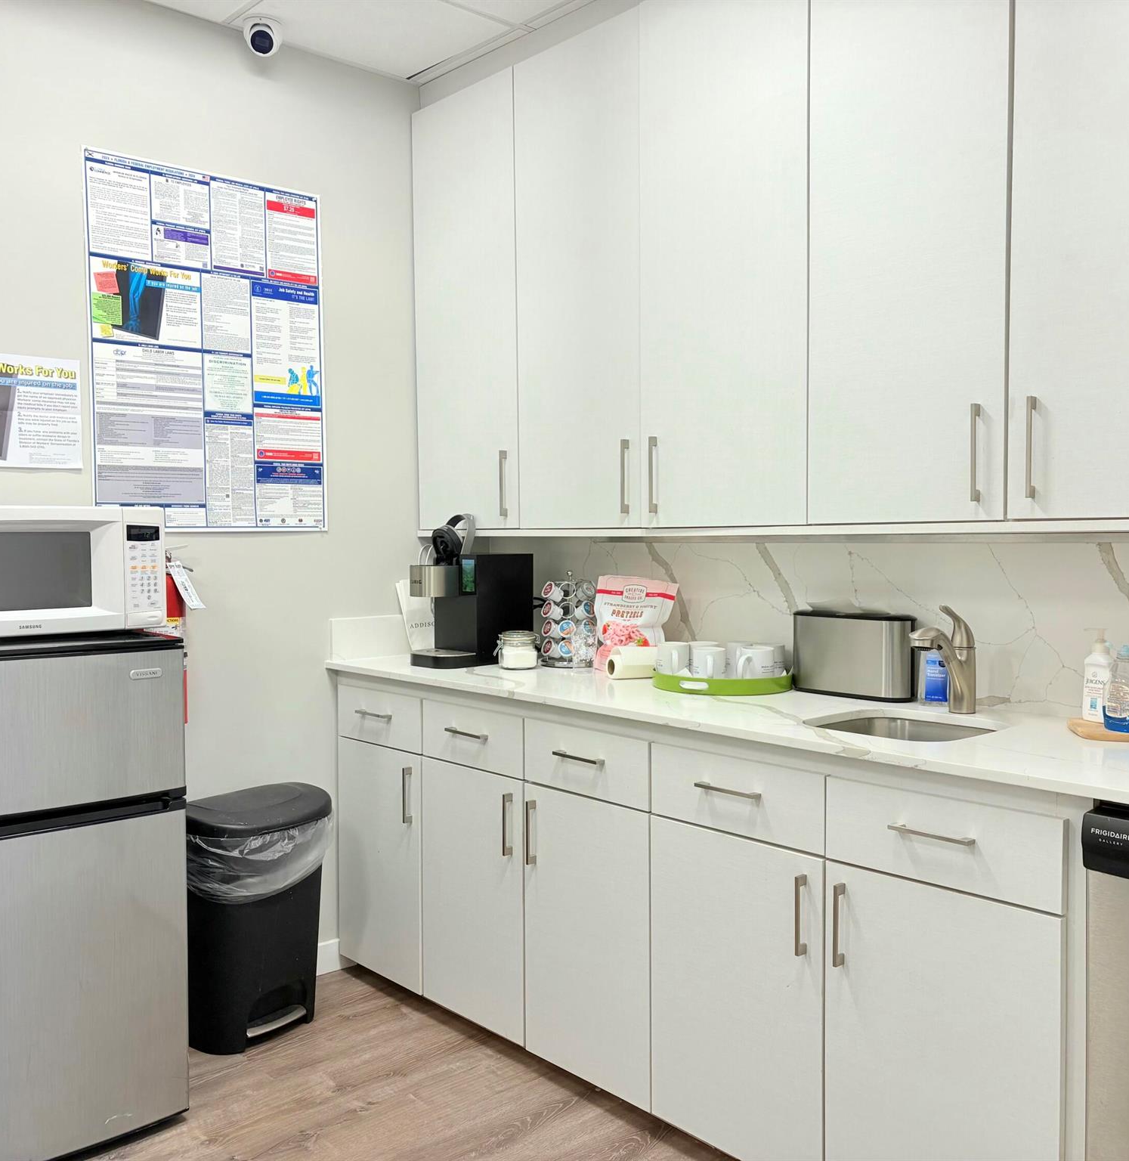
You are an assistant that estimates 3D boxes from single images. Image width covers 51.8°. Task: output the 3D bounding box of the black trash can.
[{"bbox_3d":[-0.805,0.881,3.076,0.280,0.620,0.410,1,3,36],"label":"black trash can"}]

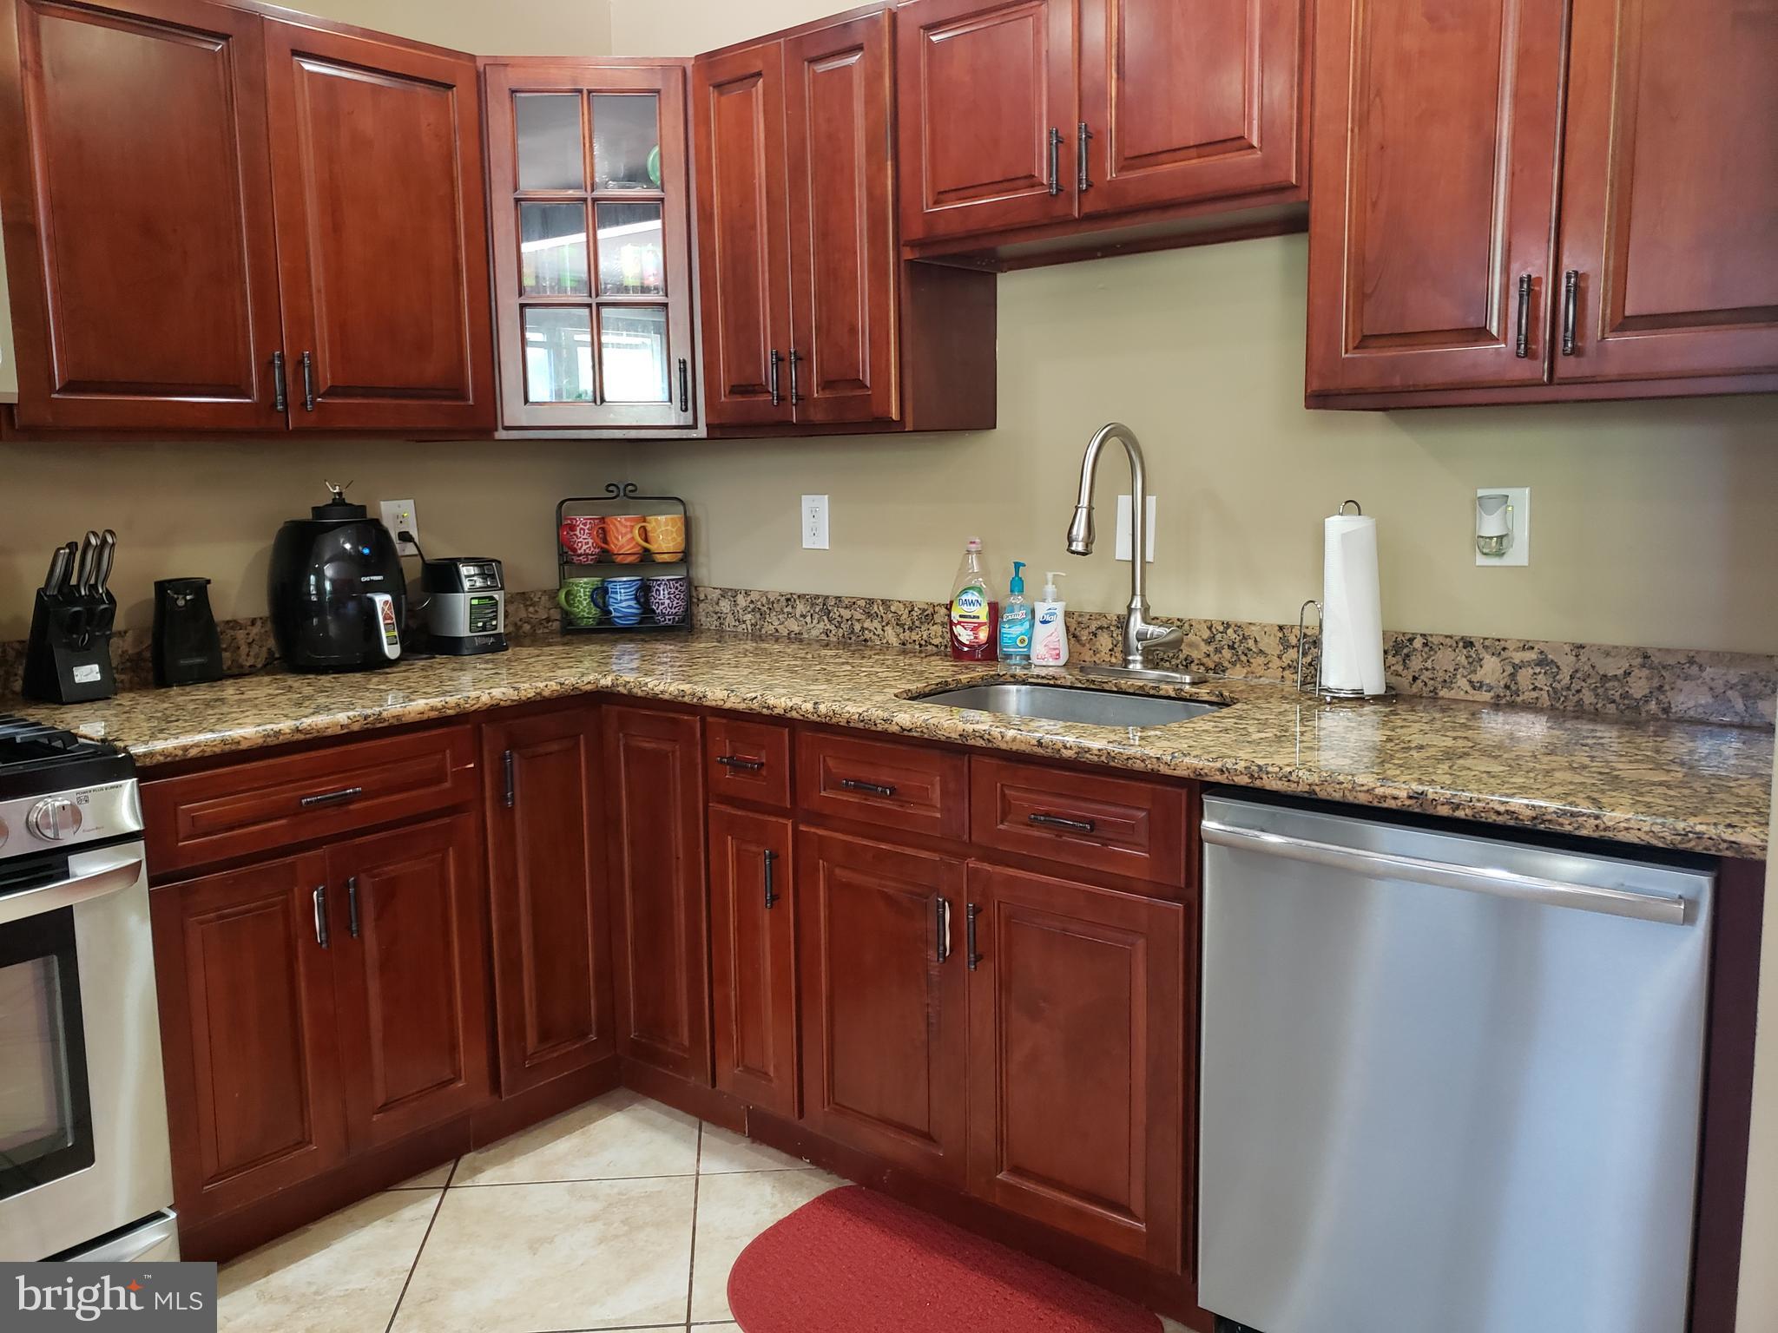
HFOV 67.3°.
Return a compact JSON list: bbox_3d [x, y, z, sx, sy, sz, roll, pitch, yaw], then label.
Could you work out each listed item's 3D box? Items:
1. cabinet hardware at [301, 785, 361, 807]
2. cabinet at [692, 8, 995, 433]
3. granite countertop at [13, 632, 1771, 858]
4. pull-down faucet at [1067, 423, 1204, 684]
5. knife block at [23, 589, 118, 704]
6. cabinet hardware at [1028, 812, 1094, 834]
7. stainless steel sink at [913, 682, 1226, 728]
[{"bbox_3d":[-0.945,0.218,2.248,0.032,0.014,0.112,6,11,39],"label":"cabinet hardware"},{"bbox_3d":[-0.092,-0.850,2.700,0.535,0.755,0.326,6,10,39],"label":"cabinet"},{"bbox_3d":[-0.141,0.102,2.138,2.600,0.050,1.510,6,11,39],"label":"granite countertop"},{"bbox_3d":[0.398,-0.199,2.378,0.250,0.459,0.270,6,10,39],"label":"pull-down faucet"},{"bbox_3d":[-1.465,-0.043,2.393,0.148,0.195,0.088,6,10,39],"label":"knife block"},{"bbox_3d":[0.244,0.222,1.897,0.108,0.014,0.032,6,10,39],"label":"cabinet hardware"},{"bbox_3d":[0.269,0.153,2.253,0.555,0.200,0.365,6,10,39],"label":"stainless steel sink"}]

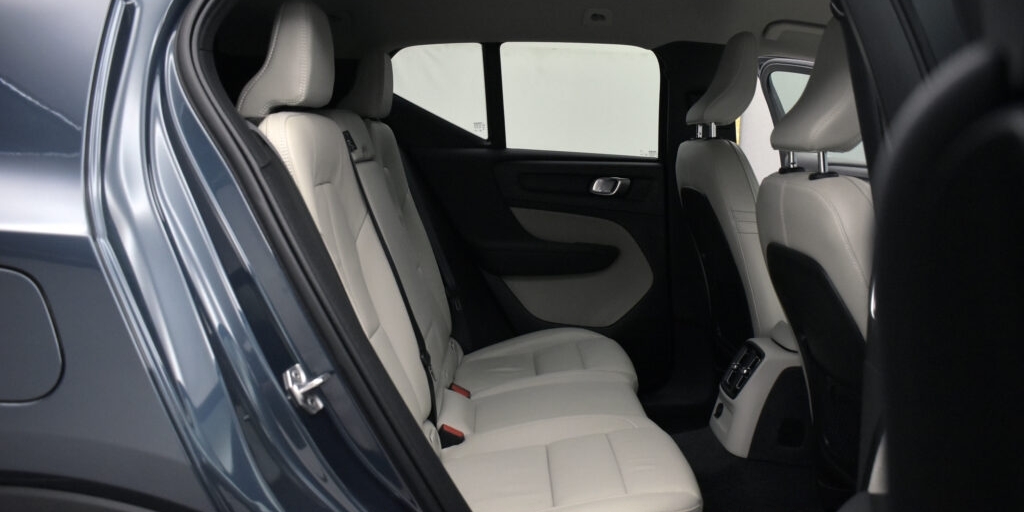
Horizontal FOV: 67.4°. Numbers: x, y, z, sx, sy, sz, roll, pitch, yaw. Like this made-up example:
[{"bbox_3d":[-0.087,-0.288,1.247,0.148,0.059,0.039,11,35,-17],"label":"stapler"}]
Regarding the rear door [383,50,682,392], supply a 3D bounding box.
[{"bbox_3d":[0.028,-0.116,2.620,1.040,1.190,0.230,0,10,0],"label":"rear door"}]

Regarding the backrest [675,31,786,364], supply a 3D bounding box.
[{"bbox_3d":[0.670,-0.153,2.175,0.360,0.930,0.510,0,8,0],"label":"backrest"}]

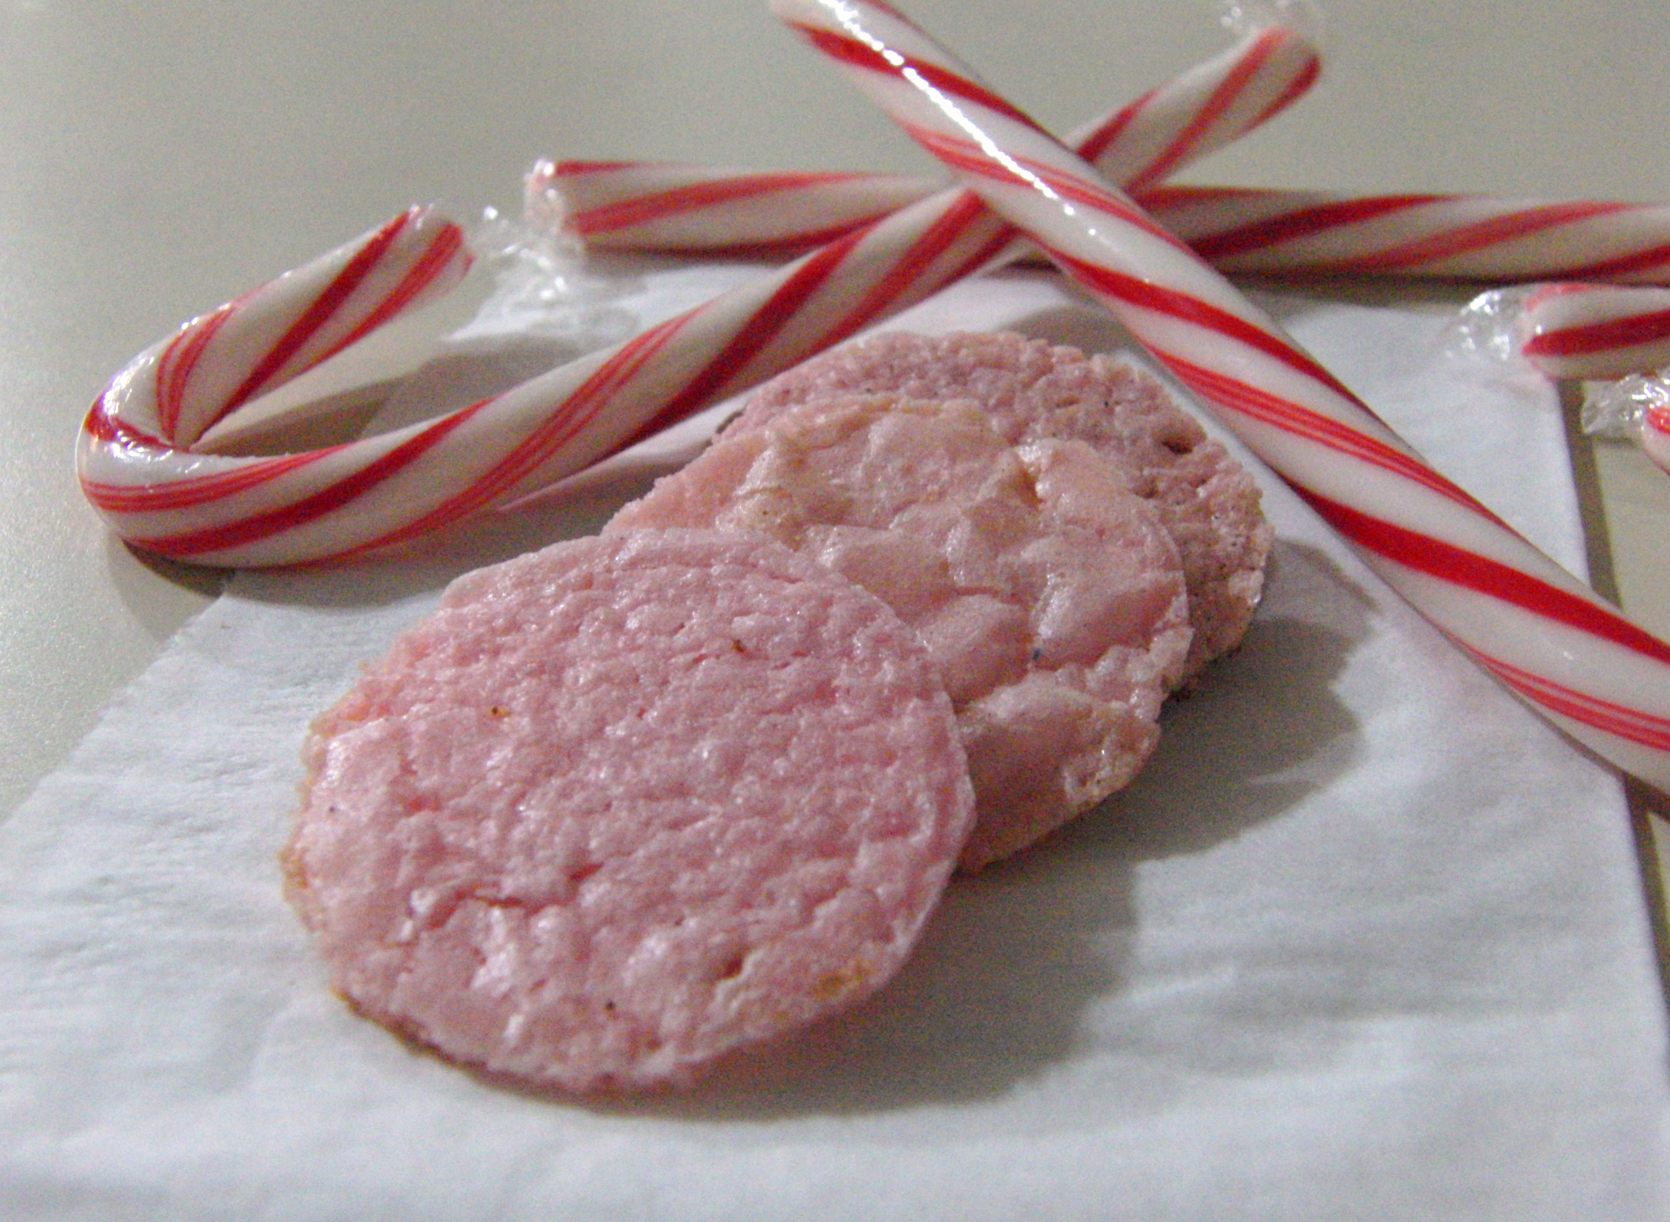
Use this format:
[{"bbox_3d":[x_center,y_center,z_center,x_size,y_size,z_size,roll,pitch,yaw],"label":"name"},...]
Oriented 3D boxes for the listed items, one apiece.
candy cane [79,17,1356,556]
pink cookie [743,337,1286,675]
[{"bbox_3d":[-0.008,-0.039,0.213,0.043,0.009,0.151,24,39,33],"label":"candy cane"},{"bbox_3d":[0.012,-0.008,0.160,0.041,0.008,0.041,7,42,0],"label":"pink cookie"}]

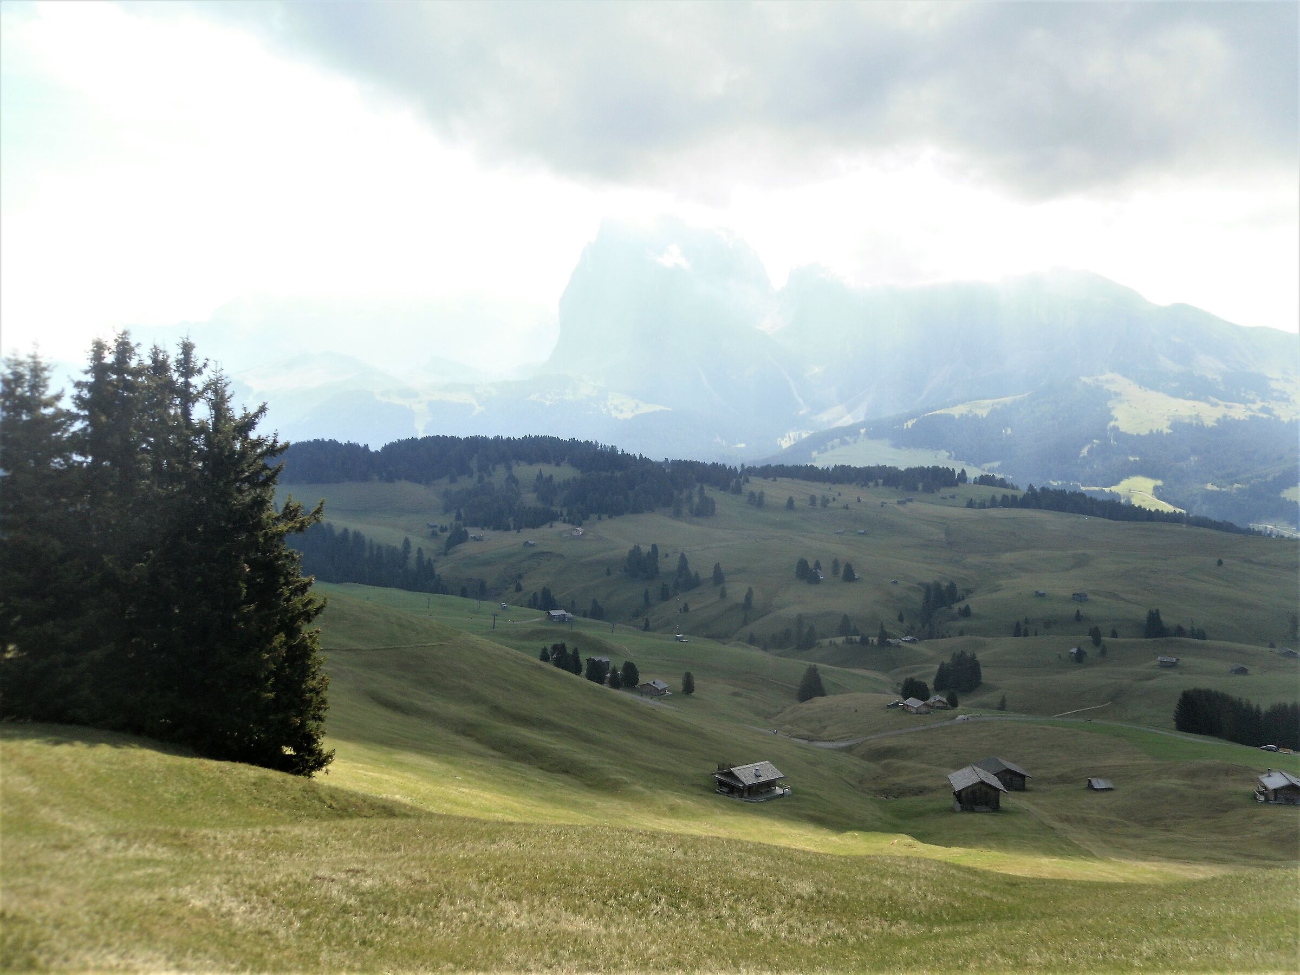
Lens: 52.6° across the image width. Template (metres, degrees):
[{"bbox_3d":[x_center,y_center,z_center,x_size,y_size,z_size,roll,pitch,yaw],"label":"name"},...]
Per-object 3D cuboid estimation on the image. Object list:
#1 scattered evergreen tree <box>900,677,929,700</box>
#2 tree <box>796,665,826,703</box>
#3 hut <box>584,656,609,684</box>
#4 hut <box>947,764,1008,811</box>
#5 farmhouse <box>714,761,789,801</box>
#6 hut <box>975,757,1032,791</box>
[{"bbox_3d":[108.693,83.241,540.000,12.000,10.600,9.500,0,1,0],"label":"scattered evergreen tree"},{"bbox_3d":[69.413,84.257,565.000,12.000,16.200,12.000,0,1,0],"label":"tree"},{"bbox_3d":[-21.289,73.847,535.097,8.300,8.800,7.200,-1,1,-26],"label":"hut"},{"bbox_3d":[55.527,51.079,223.329,8.400,5.200,10.600,0,1,6],"label":"hut"},{"bbox_3d":[17.055,49.227,221.894,8.880,4.595,9.102,-1,2,-39],"label":"farmhouse"},{"bbox_3d":[65.459,53.305,244.542,8.900,4.000,9.000,0,1,1],"label":"hut"}]

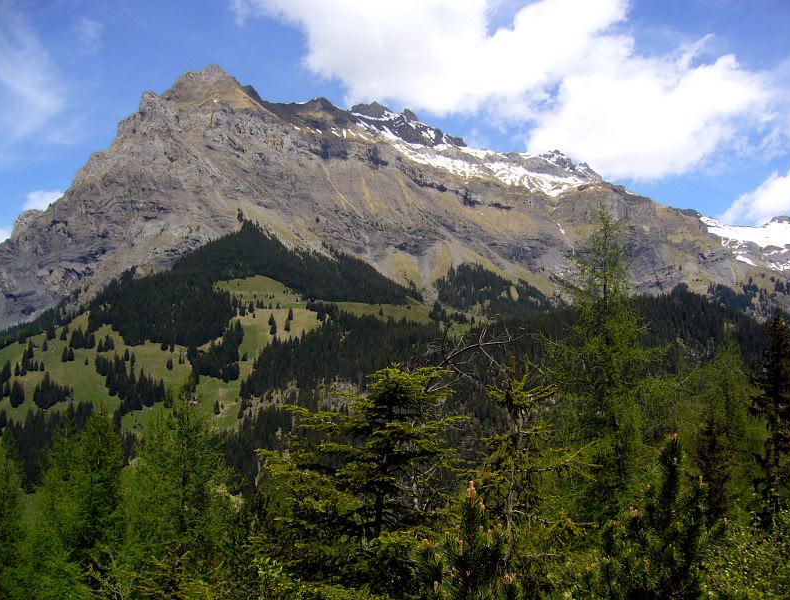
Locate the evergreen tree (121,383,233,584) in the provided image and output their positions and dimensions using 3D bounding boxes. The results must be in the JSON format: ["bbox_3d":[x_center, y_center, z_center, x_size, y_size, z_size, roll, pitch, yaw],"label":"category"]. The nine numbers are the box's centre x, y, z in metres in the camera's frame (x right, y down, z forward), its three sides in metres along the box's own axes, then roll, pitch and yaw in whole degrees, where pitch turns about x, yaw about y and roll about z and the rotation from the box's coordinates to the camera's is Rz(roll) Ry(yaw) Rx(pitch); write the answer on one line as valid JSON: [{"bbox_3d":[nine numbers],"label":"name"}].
[{"bbox_3d":[-5.673,4.764,21.000,2.871,5.452,2.871,0,-6,0],"label":"evergreen tree"}]

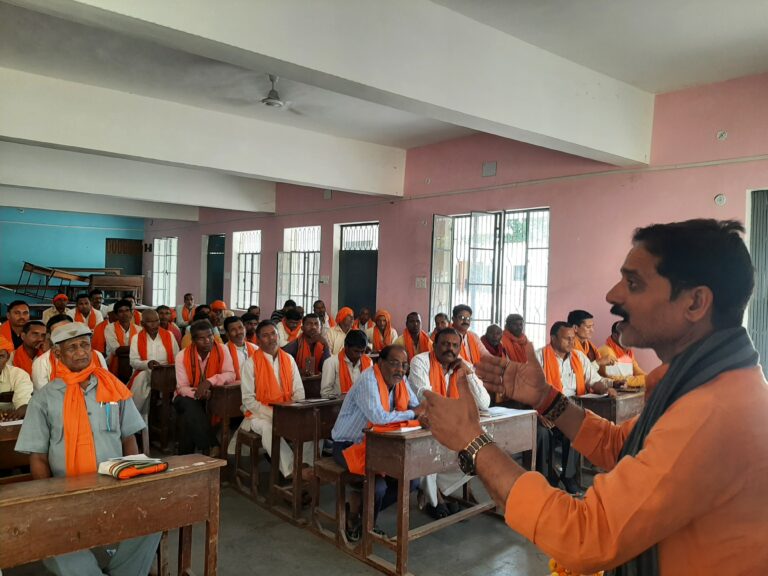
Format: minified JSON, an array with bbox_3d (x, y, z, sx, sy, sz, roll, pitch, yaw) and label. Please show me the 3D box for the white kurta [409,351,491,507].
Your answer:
[{"bbox_3d":[0.393,0.913,3.923,0.520,0.980,0.580,1,2,-22],"label":"white kurta"}]

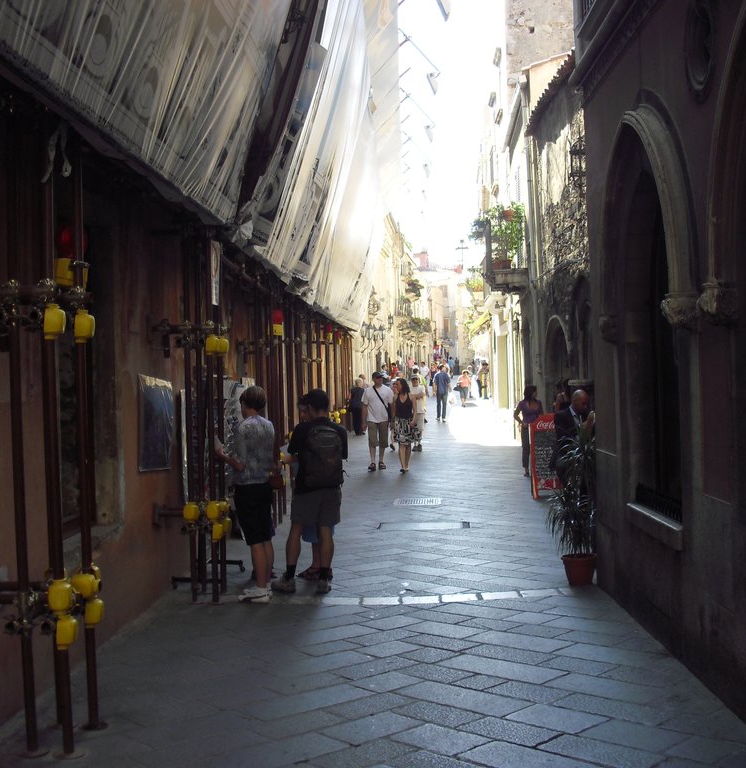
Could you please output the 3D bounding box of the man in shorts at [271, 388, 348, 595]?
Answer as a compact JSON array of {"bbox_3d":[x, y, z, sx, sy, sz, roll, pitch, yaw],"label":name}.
[{"bbox_3d":[-0.534,0.899,9.450,0.520,1.705,0.520,-1,1,-22],"label":"man in shorts"}]

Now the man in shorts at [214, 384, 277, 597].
[{"bbox_3d":[-1.025,0.873,9.000,0.450,1.706,0.440,0,1,44],"label":"man in shorts"}]

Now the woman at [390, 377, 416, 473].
[{"bbox_3d":[0.514,0.720,19.600,0.460,1.649,0.380,-1,1,7],"label":"woman"}]

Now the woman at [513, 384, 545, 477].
[{"bbox_3d":[2.645,0.791,19.000,0.500,1.540,0.300,-2,1,-9],"label":"woman"}]

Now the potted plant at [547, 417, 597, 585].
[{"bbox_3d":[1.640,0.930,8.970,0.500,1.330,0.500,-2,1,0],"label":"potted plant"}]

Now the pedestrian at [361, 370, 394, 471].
[{"bbox_3d":[0.079,0.651,19.750,0.560,1.740,0.400,-1,1,0],"label":"pedestrian"}]

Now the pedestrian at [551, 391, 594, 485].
[{"bbox_3d":[2.312,0.864,12.900,0.460,1.613,0.500,-1,1,30],"label":"pedestrian"}]

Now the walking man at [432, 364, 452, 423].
[{"bbox_3d":[2.157,0.293,35.400,0.520,1.800,0.340,-2,1,2],"label":"walking man"}]

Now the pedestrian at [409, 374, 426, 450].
[{"bbox_3d":[0.962,0.627,24.300,0.500,1.670,0.320,-2,1,3],"label":"pedestrian"}]

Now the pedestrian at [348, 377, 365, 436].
[{"bbox_3d":[-0.424,0.607,29.800,0.470,1.533,0.370,-1,1,-21],"label":"pedestrian"}]

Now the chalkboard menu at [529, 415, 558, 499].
[{"bbox_3d":[2.351,0.971,14.850,0.520,1.120,0.550,-2,1,0],"label":"chalkboard menu"}]

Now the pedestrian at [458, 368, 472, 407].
[{"bbox_3d":[3.994,0.217,48.800,0.520,1.640,0.360,-2,1,7],"label":"pedestrian"}]

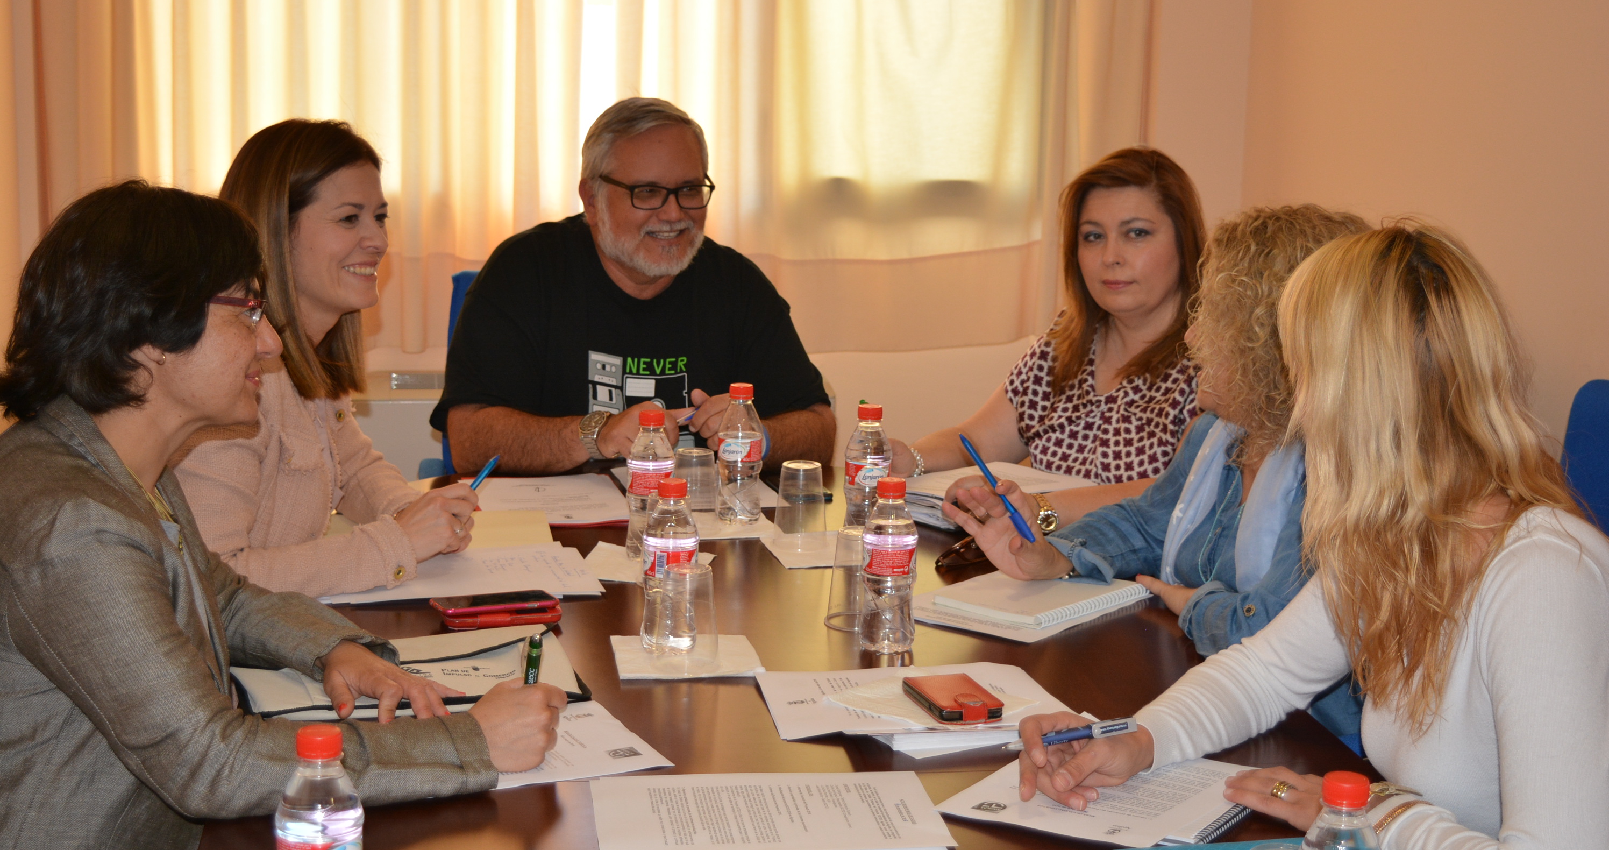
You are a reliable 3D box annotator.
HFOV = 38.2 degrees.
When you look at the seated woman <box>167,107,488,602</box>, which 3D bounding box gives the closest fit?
[{"bbox_3d":[-0.591,0.260,3.001,0.660,1.280,0.530,6,11,25],"label":"seated woman"}]

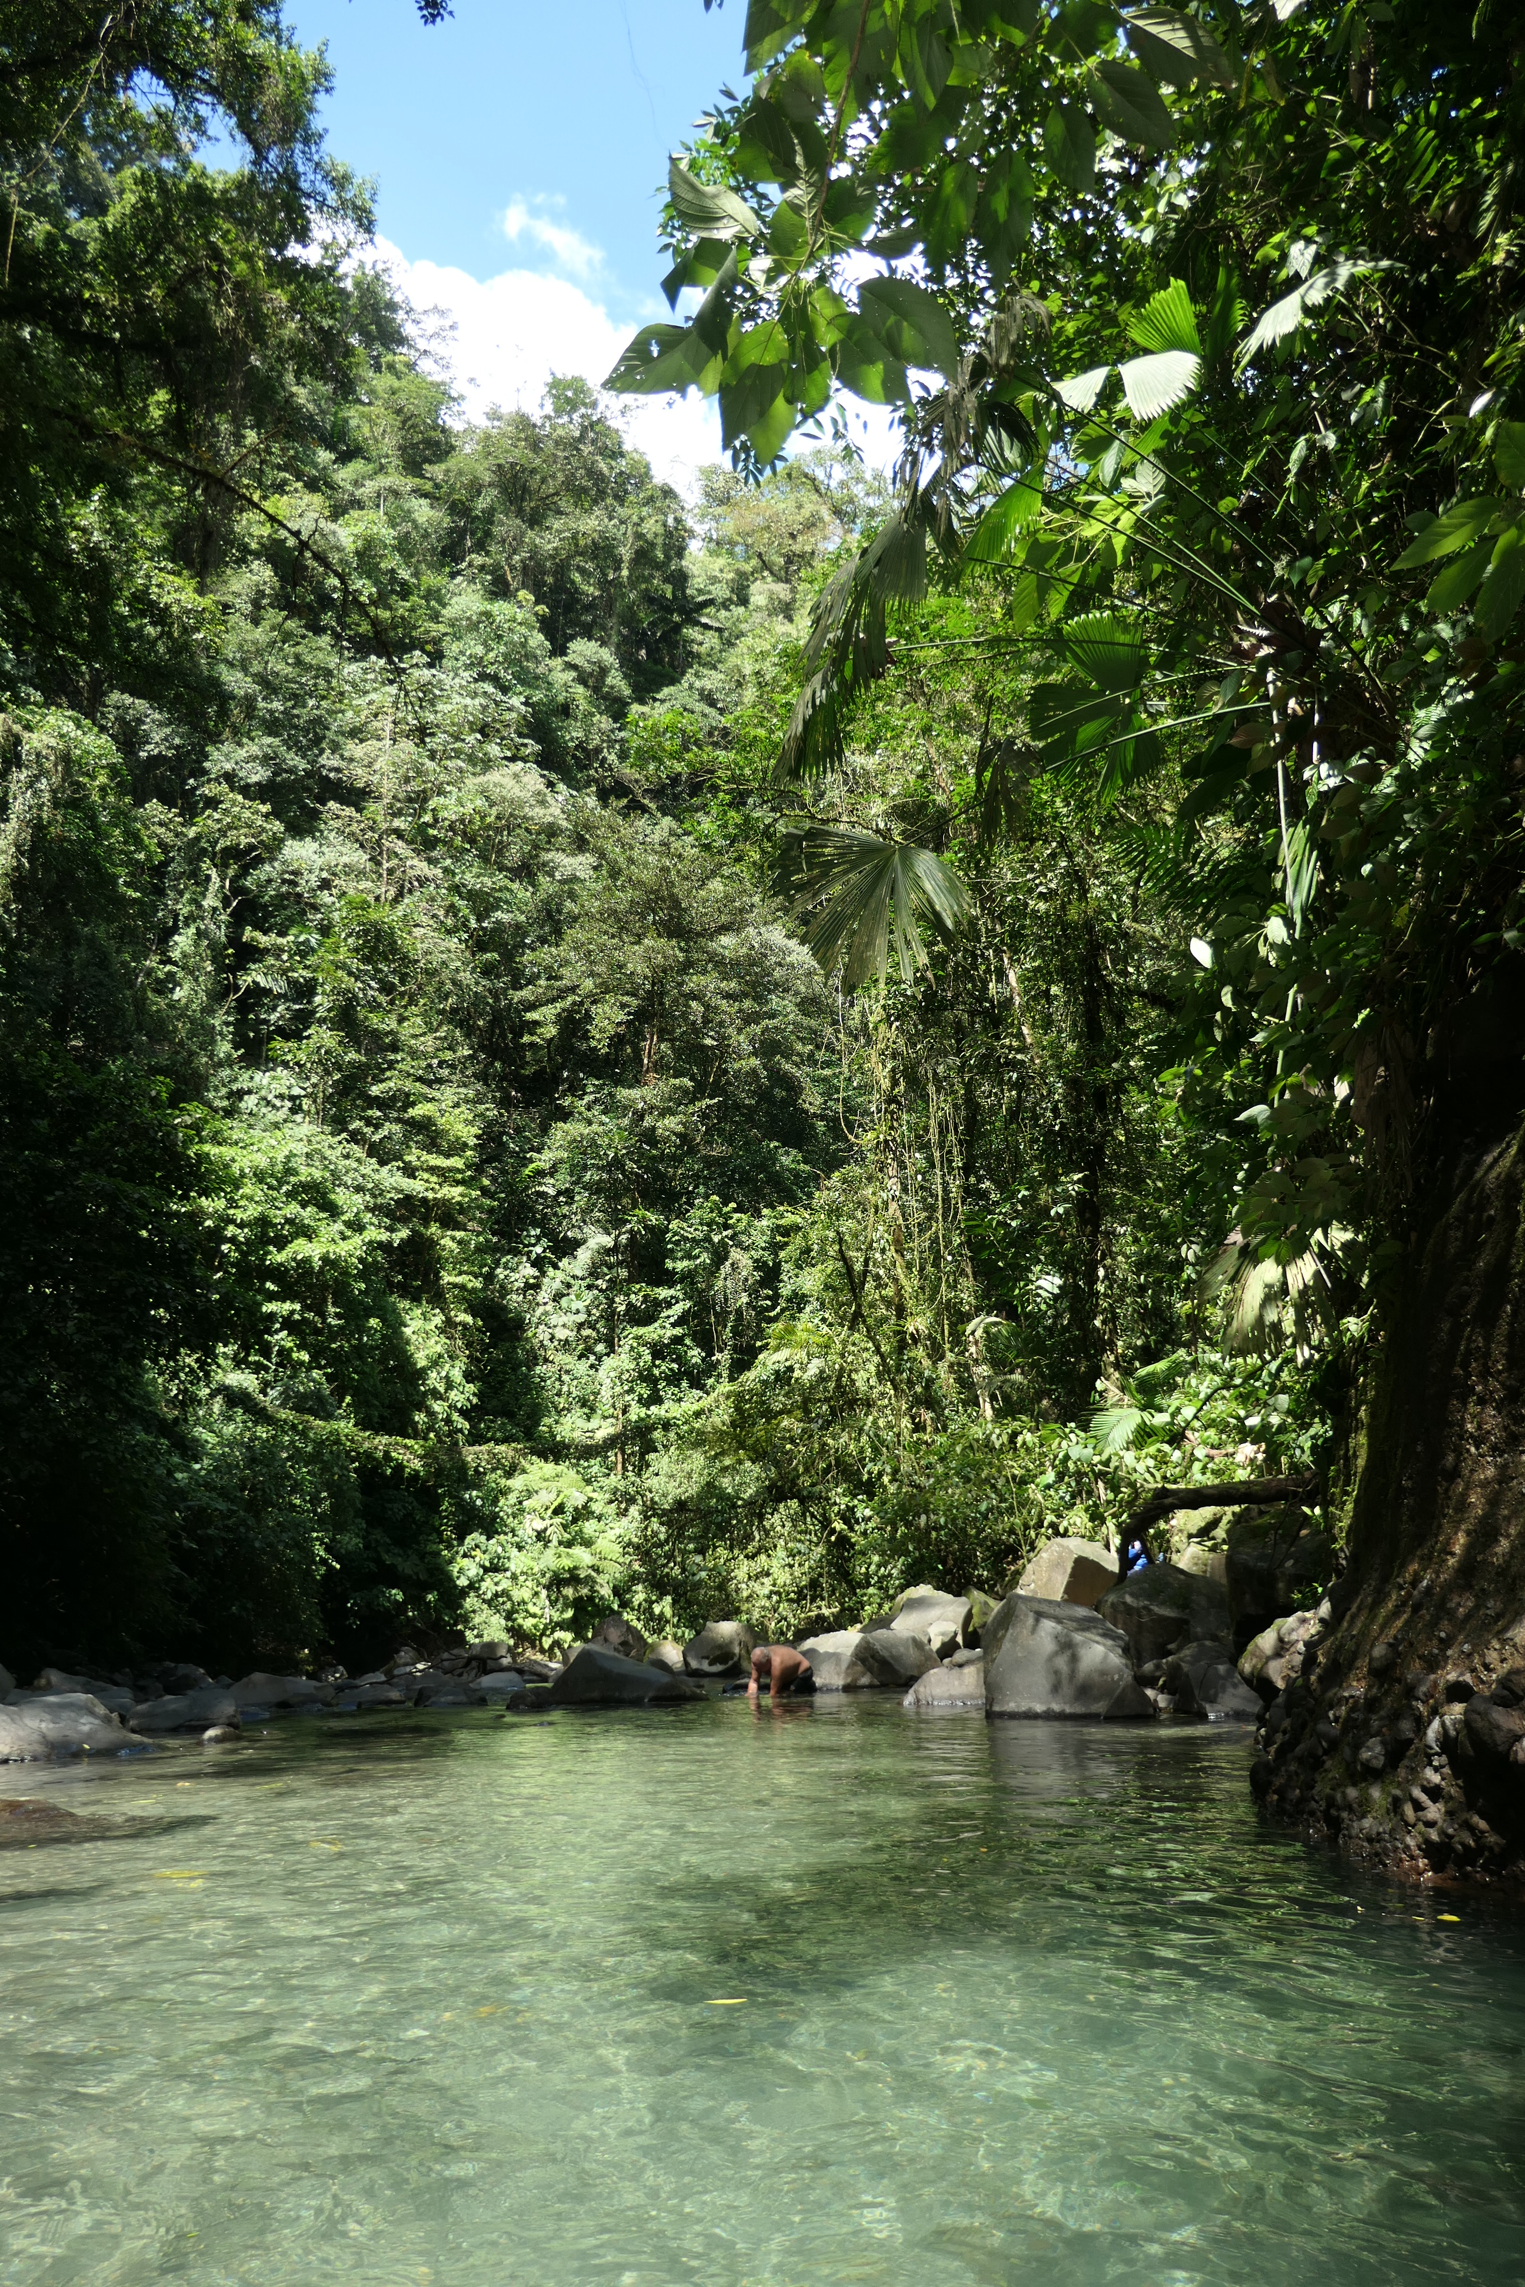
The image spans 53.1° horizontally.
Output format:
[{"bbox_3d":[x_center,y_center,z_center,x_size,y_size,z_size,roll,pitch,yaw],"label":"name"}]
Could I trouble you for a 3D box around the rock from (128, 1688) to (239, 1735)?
[{"bbox_3d":[-4.623,4.514,12.123,0.853,0.355,0.600,5,-16,-19],"label":"rock"}]

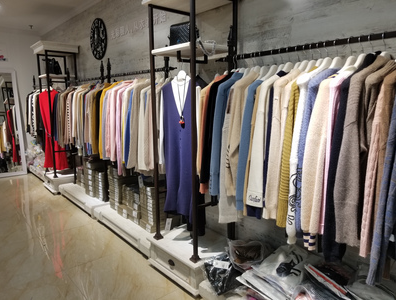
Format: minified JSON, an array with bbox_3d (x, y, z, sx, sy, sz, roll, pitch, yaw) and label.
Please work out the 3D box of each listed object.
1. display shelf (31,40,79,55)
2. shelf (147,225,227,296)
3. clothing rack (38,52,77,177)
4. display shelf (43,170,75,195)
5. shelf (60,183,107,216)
[{"bbox_3d":[-2.131,-1.475,4.449,0.503,0.129,0.612,-8,12,-40],"label":"display shelf"},{"bbox_3d":[-0.051,0.869,2.476,0.469,0.193,0.632,-8,12,-40],"label":"shelf"},{"bbox_3d":[-2.110,-0.506,4.611,0.422,1.863,0.503,-8,12,-40],"label":"clothing rack"},{"bbox_3d":[-2.112,0.502,4.787,0.462,0.197,0.626,-8,12,-40],"label":"display shelf"},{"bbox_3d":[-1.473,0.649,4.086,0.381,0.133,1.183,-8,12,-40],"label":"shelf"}]

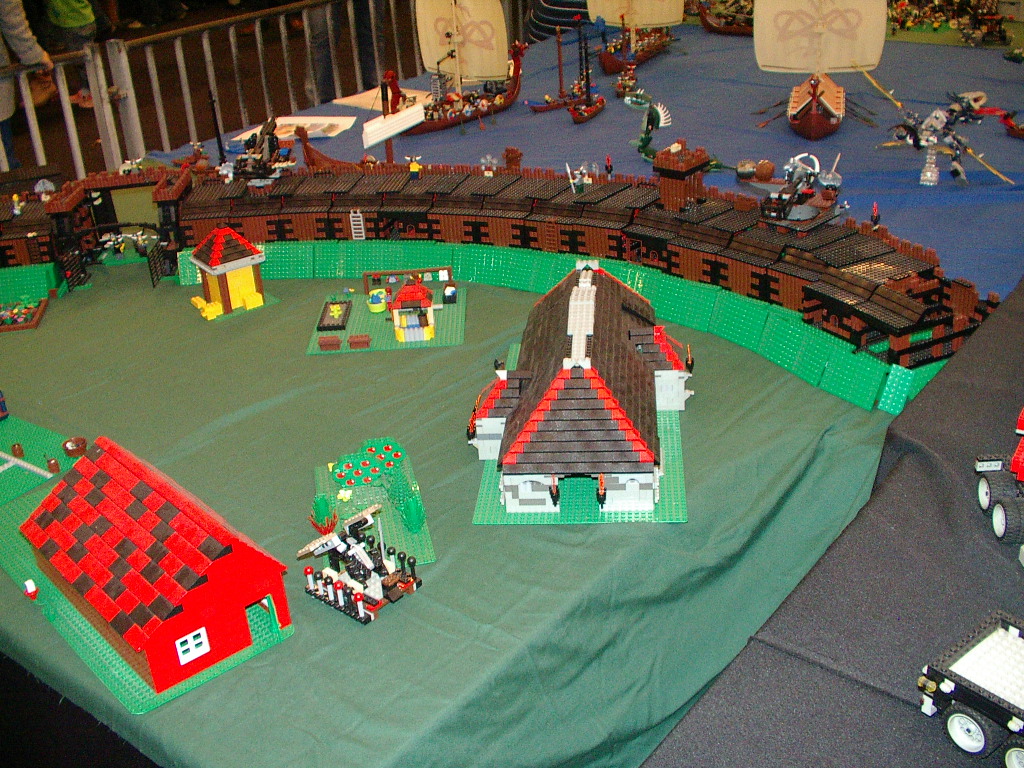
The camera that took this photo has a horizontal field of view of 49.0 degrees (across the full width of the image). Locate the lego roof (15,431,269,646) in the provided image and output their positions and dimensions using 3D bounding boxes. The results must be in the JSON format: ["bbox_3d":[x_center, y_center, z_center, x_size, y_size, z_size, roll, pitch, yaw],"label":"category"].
[{"bbox_3d":[-0.409,0.151,1.230,0.176,0.072,0.316,-25,33,-36],"label":"lego roof"}]

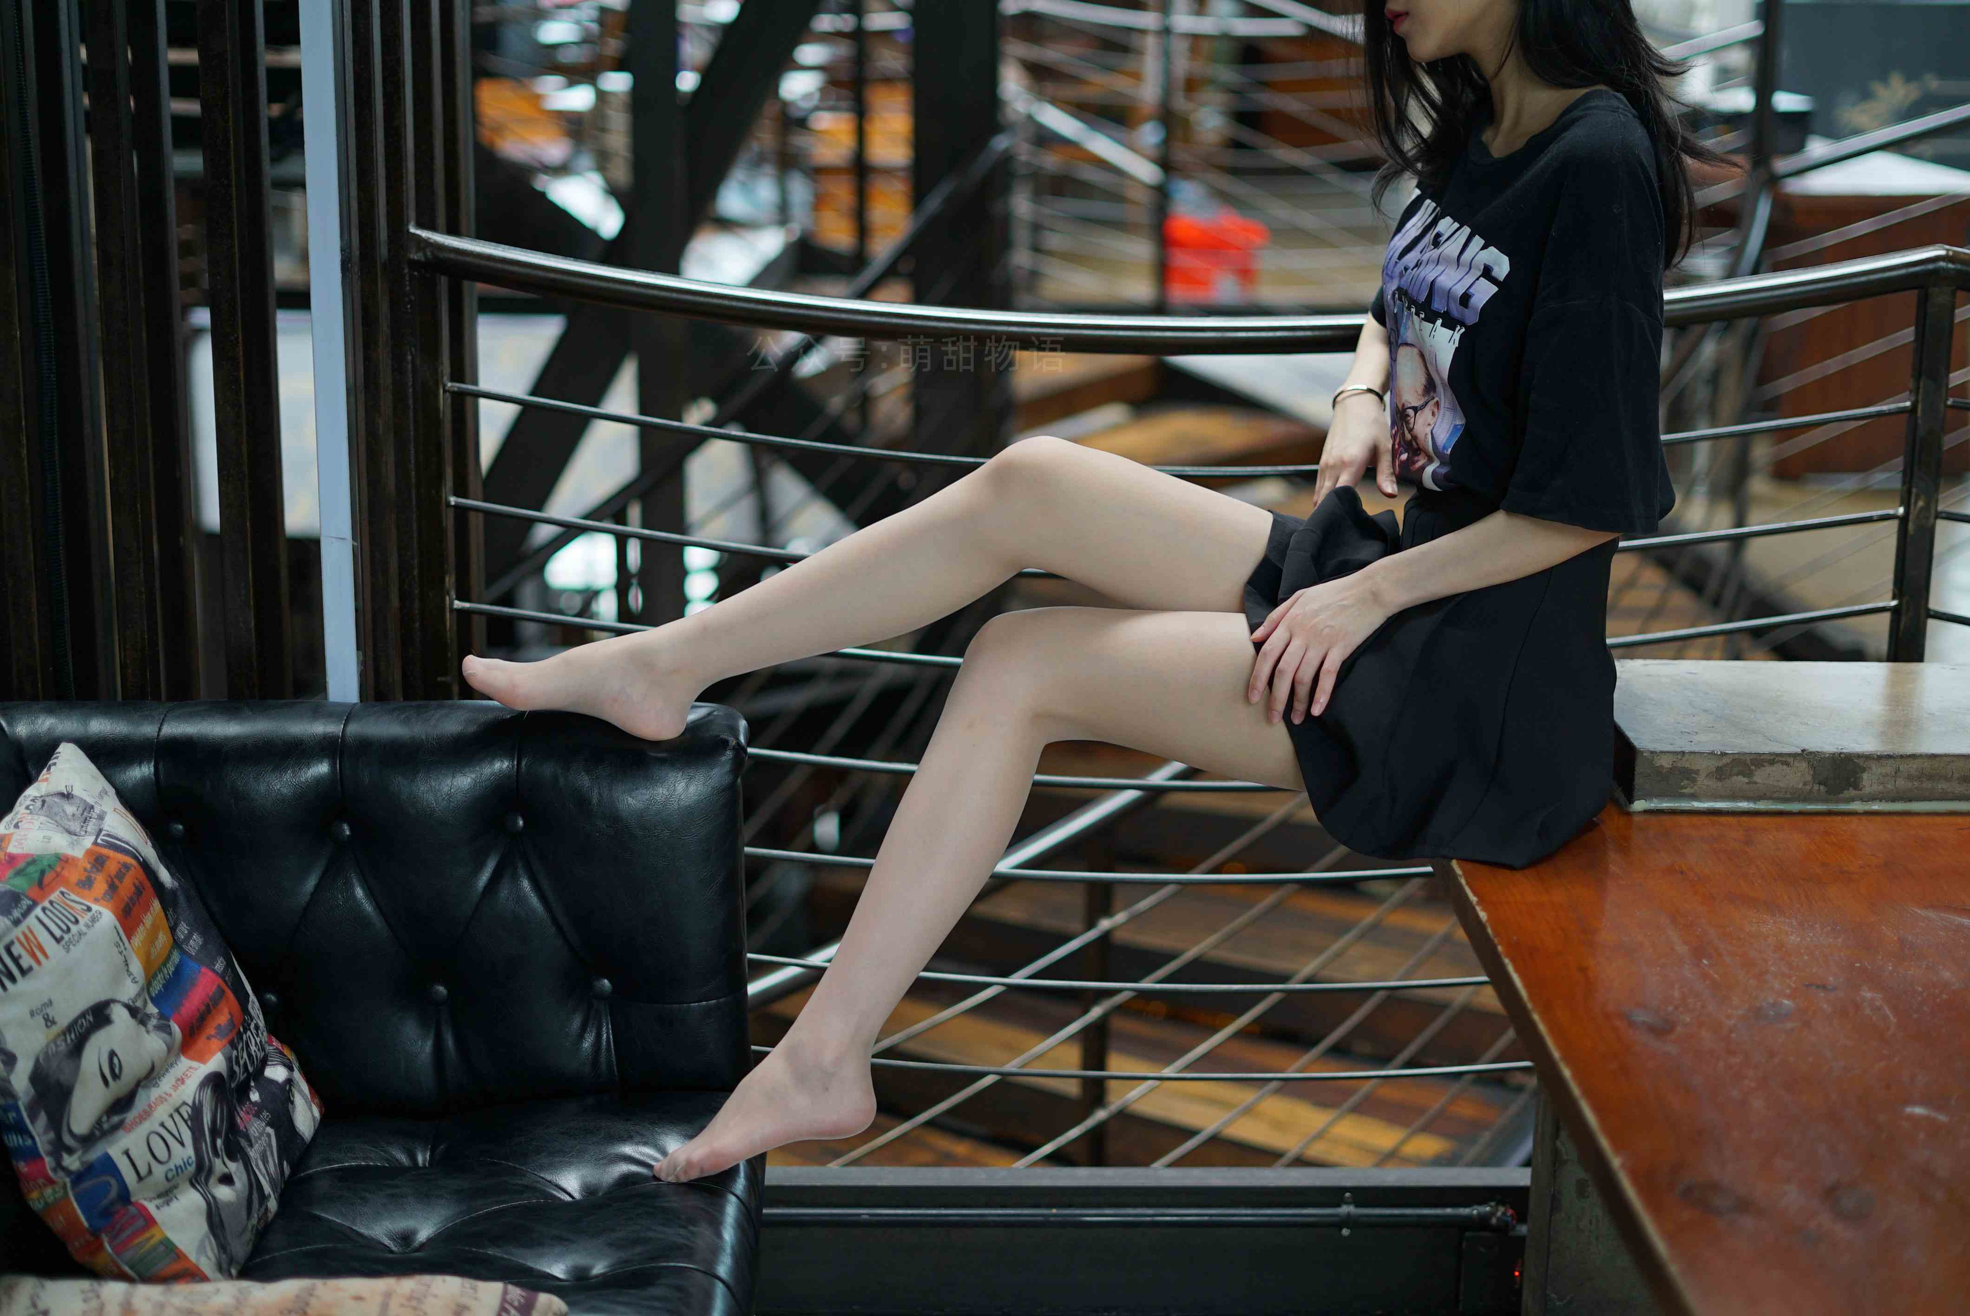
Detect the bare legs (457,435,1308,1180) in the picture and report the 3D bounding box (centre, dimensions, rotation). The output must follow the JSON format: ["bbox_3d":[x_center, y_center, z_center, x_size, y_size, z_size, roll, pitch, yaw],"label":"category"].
[{"bbox_3d":[-0.117,0.119,2.435,0.770,0.645,0.400,1,11,7],"label":"bare legs"}]

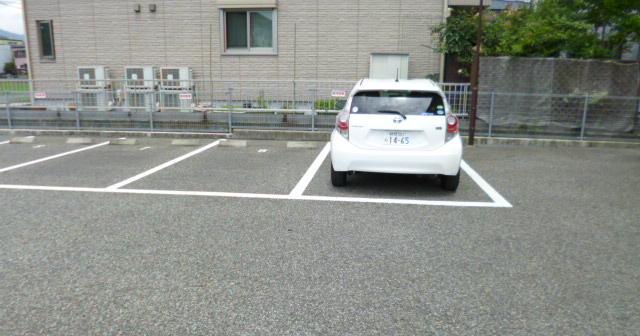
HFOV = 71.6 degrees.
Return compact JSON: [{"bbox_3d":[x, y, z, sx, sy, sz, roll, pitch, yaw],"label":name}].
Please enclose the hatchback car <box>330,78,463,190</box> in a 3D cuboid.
[{"bbox_3d":[1.198,-0.706,7.106,1.710,1.445,4.000,2,12,8],"label":"hatchback car"}]

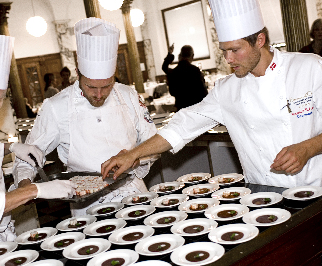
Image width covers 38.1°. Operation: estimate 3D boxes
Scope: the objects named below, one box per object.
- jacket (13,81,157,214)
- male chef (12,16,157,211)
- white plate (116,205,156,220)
[{"bbox_3d":[-0.366,0.083,2.418,0.680,0.740,0.450,-11,10,-11],"label":"jacket"},{"bbox_3d":[-0.363,0.380,2.470,0.720,1.875,0.520,-11,10,-7],"label":"male chef"},{"bbox_3d":[-0.120,0.389,2.218,0.195,0.027,0.195,-9,10,2],"label":"white plate"}]

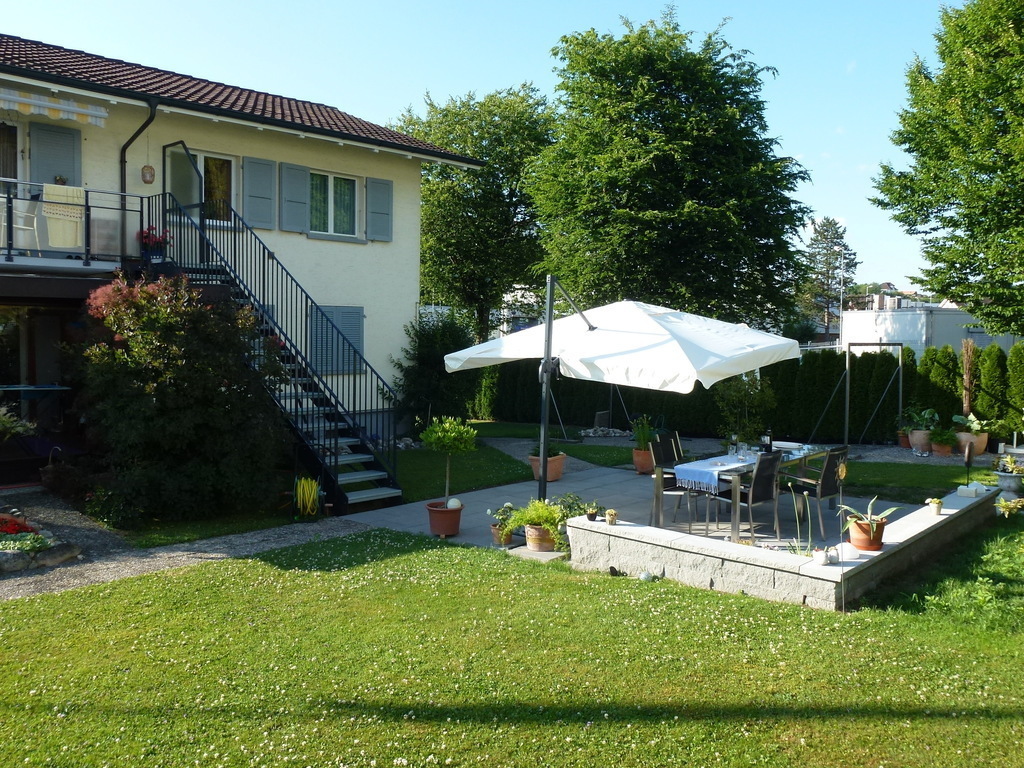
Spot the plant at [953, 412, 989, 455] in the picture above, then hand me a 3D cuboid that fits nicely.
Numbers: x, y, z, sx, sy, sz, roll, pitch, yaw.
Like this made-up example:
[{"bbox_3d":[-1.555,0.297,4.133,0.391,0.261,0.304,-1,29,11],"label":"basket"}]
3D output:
[{"bbox_3d":[8.367,0.915,15.089,0.680,0.721,0.680,2,4,29],"label":"plant"}]

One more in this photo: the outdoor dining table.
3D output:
[{"bbox_3d":[2.758,1.201,9.511,0.977,0.730,2.484,3,4,42],"label":"outdoor dining table"}]

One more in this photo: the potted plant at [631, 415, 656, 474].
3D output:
[{"bbox_3d":[1.989,0.898,12.410,0.380,0.880,0.380,1,4,0],"label":"potted plant"}]

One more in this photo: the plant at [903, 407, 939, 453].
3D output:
[{"bbox_3d":[7.609,0.853,15.400,0.620,0.798,0.620,2,4,26],"label":"plant"}]

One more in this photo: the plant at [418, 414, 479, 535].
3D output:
[{"bbox_3d":[-0.673,0.970,8.791,0.620,1.234,0.620,0,3,-5],"label":"plant"}]

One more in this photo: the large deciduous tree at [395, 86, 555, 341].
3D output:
[{"bbox_3d":[-0.996,-4.051,24.849,5.300,9.390,5.300,0,3,-2],"label":"large deciduous tree"}]

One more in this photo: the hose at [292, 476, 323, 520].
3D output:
[{"bbox_3d":[-2.348,1.301,9.502,0.340,0.471,0.420,0,3,-14],"label":"hose"}]

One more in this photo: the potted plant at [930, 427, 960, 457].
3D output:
[{"bbox_3d":[7.766,1.041,14.891,0.520,0.485,0.520,2,4,28],"label":"potted plant"}]

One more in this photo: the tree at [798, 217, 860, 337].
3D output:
[{"bbox_3d":[21.122,-6.070,54.824,4.300,9.920,4.300,5,5,42],"label":"tree"}]

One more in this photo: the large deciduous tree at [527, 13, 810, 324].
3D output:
[{"bbox_3d":[4.395,-4.745,22.780,7.800,11.030,7.800,5,5,42],"label":"large deciduous tree"}]

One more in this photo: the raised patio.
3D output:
[{"bbox_3d":[1.818,1.354,9.428,5.500,0.480,5.200,5,5,42],"label":"raised patio"}]

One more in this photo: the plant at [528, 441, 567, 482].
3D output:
[{"bbox_3d":[0.510,1.070,11.768,0.400,0.580,0.400,5,5,42],"label":"plant"}]

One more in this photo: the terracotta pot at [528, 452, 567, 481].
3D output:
[{"bbox_3d":[0.526,1.230,12.143,0.400,0.340,0.400,3,4,42],"label":"terracotta pot"}]

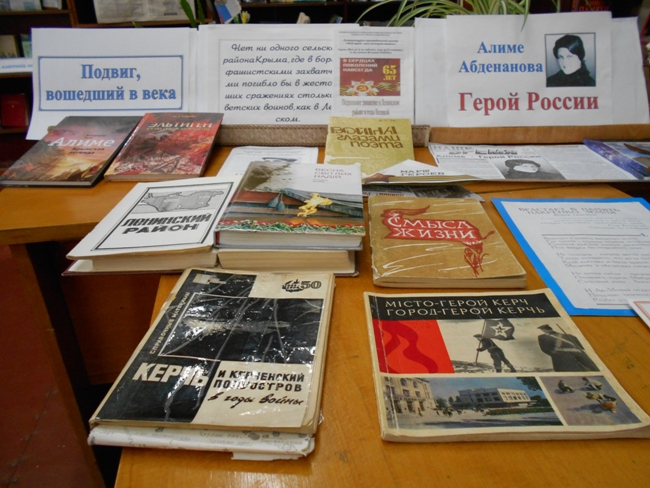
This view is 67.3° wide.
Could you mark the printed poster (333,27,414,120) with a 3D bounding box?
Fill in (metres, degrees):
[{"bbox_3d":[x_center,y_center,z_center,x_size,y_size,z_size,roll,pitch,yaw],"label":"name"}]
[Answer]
[{"bbox_3d":[0.088,-0.298,0.893,0.149,0.198,0.004,0,6,0],"label":"printed poster"}]

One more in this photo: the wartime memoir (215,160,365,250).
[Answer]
[{"bbox_3d":[-0.031,-0.054,0.591,0.152,0.018,0.219,1,28,2],"label":"wartime memoir"}]

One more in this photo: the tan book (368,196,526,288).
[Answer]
[{"bbox_3d":[0.126,-0.009,0.564,0.146,0.013,0.196,1,28,2],"label":"tan book"}]

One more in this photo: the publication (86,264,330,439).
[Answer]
[{"bbox_3d":[-0.068,0.071,0.379,0.138,0.007,0.182,2,28,3],"label":"publication"}]

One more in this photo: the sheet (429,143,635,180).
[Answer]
[{"bbox_3d":[0.335,-0.139,0.823,0.290,0.003,0.195,1,28,1],"label":"sheet"}]

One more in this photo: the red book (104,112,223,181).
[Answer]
[{"bbox_3d":[-0.260,-0.170,0.829,0.147,0.011,0.230,-1,38,-2],"label":"red book"}]

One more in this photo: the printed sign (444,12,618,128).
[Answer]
[{"bbox_3d":[0.372,-0.316,0.888,0.299,0.207,0.004,0,6,1],"label":"printed sign"}]

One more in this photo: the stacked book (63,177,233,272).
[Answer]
[{"bbox_3d":[-0.193,-0.032,0.601,0.147,0.022,0.219,-3,28,-1],"label":"stacked book"}]

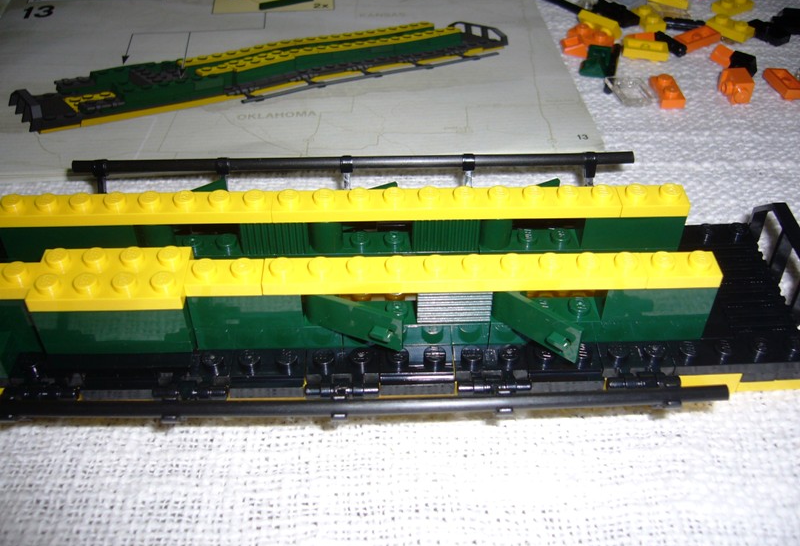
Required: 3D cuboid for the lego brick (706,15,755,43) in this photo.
[{"bbox_3d":[0.126,-0.093,0.308,0.016,0.005,0.008,33,52,31],"label":"lego brick"}]

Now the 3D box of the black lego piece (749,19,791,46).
[{"bbox_3d":[0.139,-0.092,0.307,0.008,0.004,0.015,-31,50,-28],"label":"black lego piece"}]

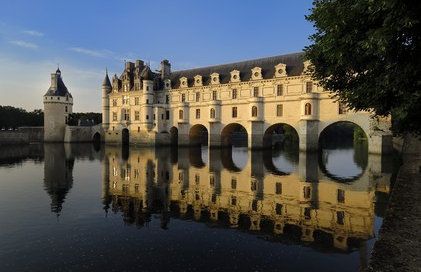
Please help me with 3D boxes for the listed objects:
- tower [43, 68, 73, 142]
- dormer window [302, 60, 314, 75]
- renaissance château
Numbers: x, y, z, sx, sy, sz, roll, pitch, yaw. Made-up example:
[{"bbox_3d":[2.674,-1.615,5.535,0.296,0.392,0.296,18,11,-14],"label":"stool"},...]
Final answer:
[{"bbox_3d":[-62.773,-12.680,101.506,10.351,30.988,10.351,1,0,30],"label":"tower"},{"bbox_3d":[24.448,-16.571,60.152,2.857,3.461,2.095,1,0,30],"label":"dormer window"},{"bbox_3d":[3.115,-12.194,80.172,86.043,31.115,23.812,1,0,30],"label":"renaissance château"}]

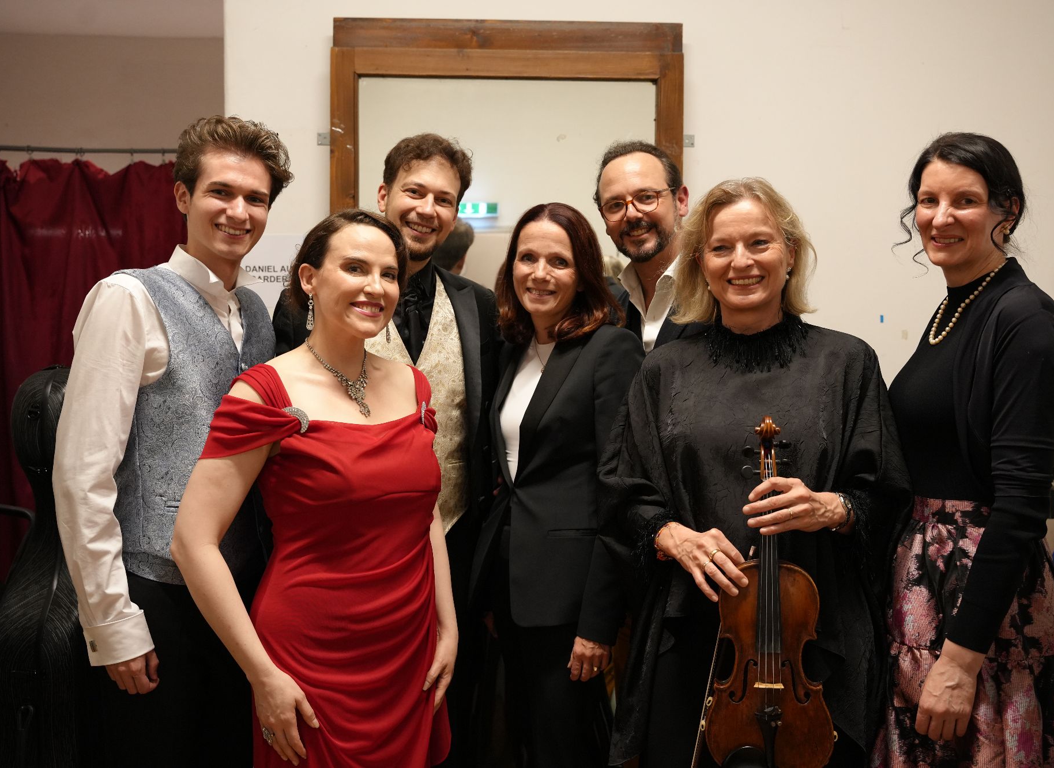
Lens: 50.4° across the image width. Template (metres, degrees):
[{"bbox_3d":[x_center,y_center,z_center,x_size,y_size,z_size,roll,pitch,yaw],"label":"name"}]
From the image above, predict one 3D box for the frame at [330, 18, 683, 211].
[{"bbox_3d":[-0.056,0.111,2.967,0.920,2.100,0.050,0,2,-3],"label":"frame"}]

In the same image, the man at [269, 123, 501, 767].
[{"bbox_3d":[-0.258,0.424,2.239,0.570,1.830,0.380,0,2,-20],"label":"man"}]

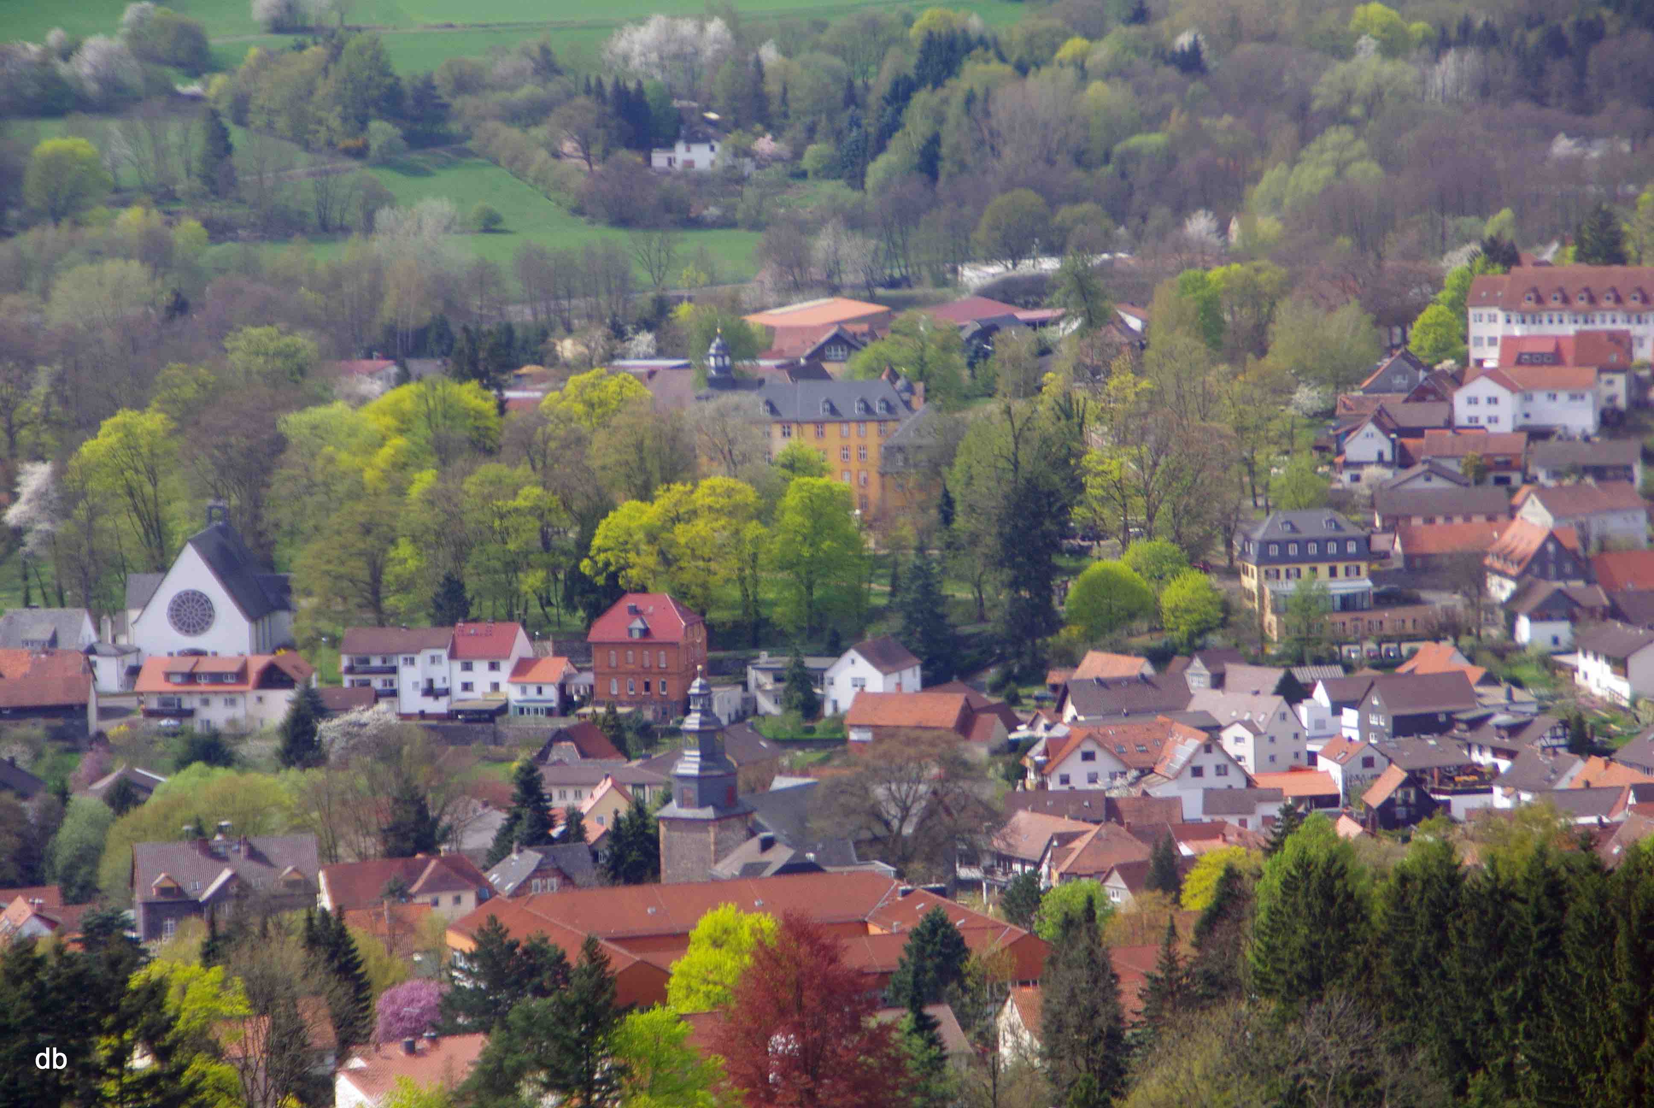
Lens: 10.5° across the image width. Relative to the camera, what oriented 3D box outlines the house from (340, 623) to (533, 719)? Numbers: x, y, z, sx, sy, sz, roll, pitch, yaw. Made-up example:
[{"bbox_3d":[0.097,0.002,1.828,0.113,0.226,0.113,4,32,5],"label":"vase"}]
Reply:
[{"bbox_3d":[-51.169,15.268,1178.000,22.200,11.600,10.800,0,5,15],"label":"house"}]

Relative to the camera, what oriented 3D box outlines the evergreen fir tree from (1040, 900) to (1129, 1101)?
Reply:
[{"bbox_3d":[23.819,41.607,835.000,8.300,18.910,8.300,-1,5,0],"label":"evergreen fir tree"}]

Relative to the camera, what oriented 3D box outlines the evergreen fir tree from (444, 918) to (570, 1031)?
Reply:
[{"bbox_3d":[-32.470,43.210,905.000,13.170,13.770,11.190,-2,6,-2],"label":"evergreen fir tree"}]

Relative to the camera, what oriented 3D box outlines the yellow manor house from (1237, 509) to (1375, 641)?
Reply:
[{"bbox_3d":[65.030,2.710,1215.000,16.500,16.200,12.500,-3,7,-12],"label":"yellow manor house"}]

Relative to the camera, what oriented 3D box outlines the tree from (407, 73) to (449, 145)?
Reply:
[{"bbox_3d":[-81.470,-90.920,1830.000,8.700,14.850,8.700,-2,6,-2],"label":"tree"}]

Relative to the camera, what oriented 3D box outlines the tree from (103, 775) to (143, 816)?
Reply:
[{"bbox_3d":[-81.980,28.890,1045.000,4.820,6.160,4.670,-2,7,0],"label":"tree"}]

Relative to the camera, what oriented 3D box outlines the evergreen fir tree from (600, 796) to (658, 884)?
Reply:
[{"bbox_3d":[-21.860,33.100,995.000,6.590,12.130,6.130,-2,7,0],"label":"evergreen fir tree"}]

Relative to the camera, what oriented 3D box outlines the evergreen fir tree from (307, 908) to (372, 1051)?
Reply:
[{"bbox_3d":[-47.969,41.853,882.000,6.350,14.030,6.350,-1,5,0],"label":"evergreen fir tree"}]

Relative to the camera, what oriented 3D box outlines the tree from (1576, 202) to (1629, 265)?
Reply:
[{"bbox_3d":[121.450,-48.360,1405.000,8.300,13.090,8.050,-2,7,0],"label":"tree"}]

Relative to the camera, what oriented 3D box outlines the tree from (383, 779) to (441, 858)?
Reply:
[{"bbox_3d":[-47.860,30.930,1035.000,7.010,9.750,7.010,-2,6,-3],"label":"tree"}]

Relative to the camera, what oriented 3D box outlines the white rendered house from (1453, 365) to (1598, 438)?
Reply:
[{"bbox_3d":[102.490,-21.970,1315.000,20.500,9.500,13.000,0,8,16],"label":"white rendered house"}]

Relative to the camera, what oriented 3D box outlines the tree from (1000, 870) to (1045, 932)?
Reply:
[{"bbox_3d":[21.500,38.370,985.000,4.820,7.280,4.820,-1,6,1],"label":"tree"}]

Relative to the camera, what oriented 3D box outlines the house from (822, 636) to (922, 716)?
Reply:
[{"bbox_3d":[5.840,16.180,1177.260,8.700,9.200,12.500,1,7,22],"label":"house"}]

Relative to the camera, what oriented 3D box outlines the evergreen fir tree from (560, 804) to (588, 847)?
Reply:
[{"bbox_3d":[-29.710,32.290,1055.000,3.340,5.960,3.340,-2,6,-2],"label":"evergreen fir tree"}]

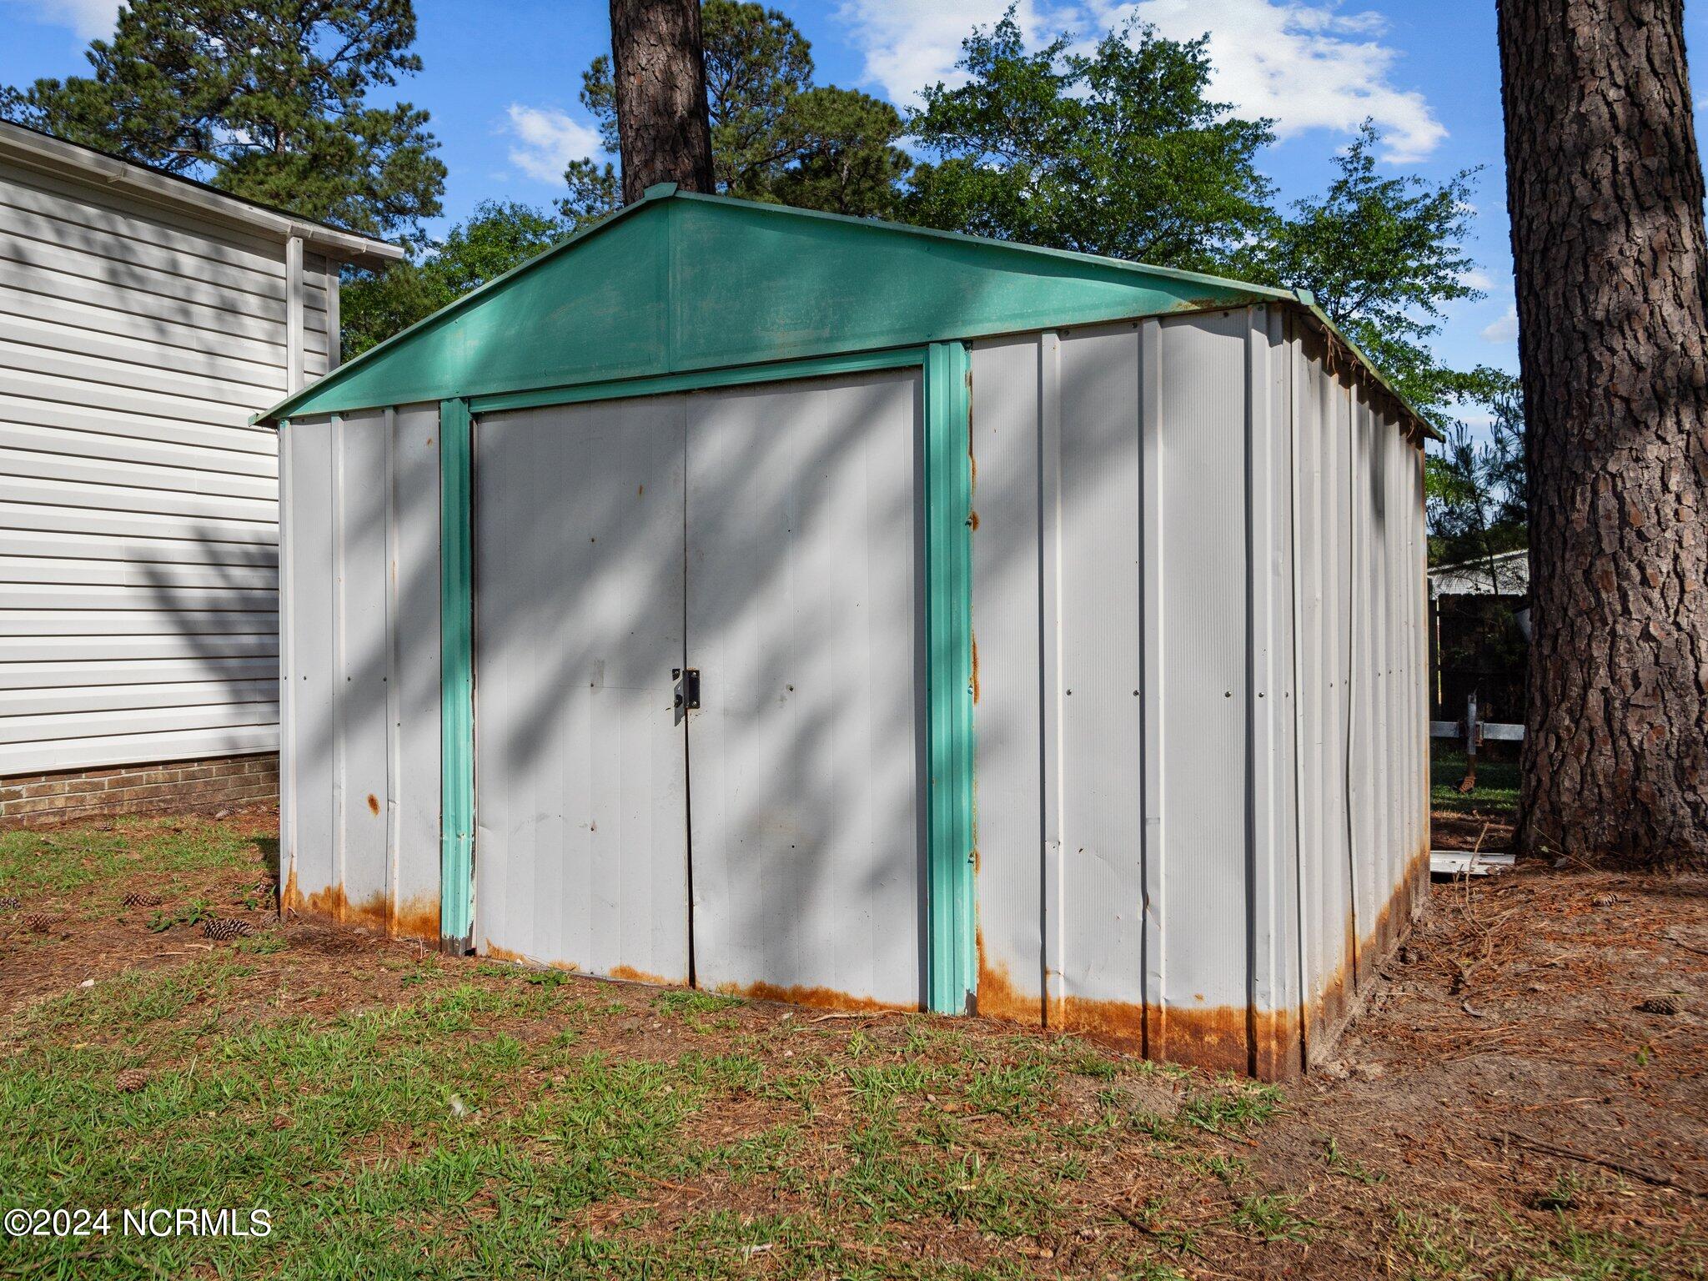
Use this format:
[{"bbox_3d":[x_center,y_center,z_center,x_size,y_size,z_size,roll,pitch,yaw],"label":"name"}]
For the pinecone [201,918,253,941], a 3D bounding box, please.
[{"bbox_3d":[-1.837,0.845,4.051,0.135,0.060,0.065,0,1,-6],"label":"pinecone"}]

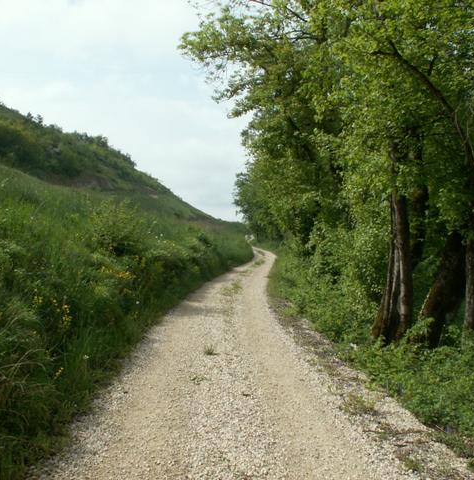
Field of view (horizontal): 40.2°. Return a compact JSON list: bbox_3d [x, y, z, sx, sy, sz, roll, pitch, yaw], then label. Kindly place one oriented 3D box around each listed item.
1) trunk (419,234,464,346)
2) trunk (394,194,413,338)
[{"bbox_3d":[3.260,0.800,10.200,0.500,1.850,0.450,14,0,0],"label":"trunk"},{"bbox_3d":[2.580,0.400,10.000,0.290,2.280,0.290,0,0,0],"label":"trunk"}]

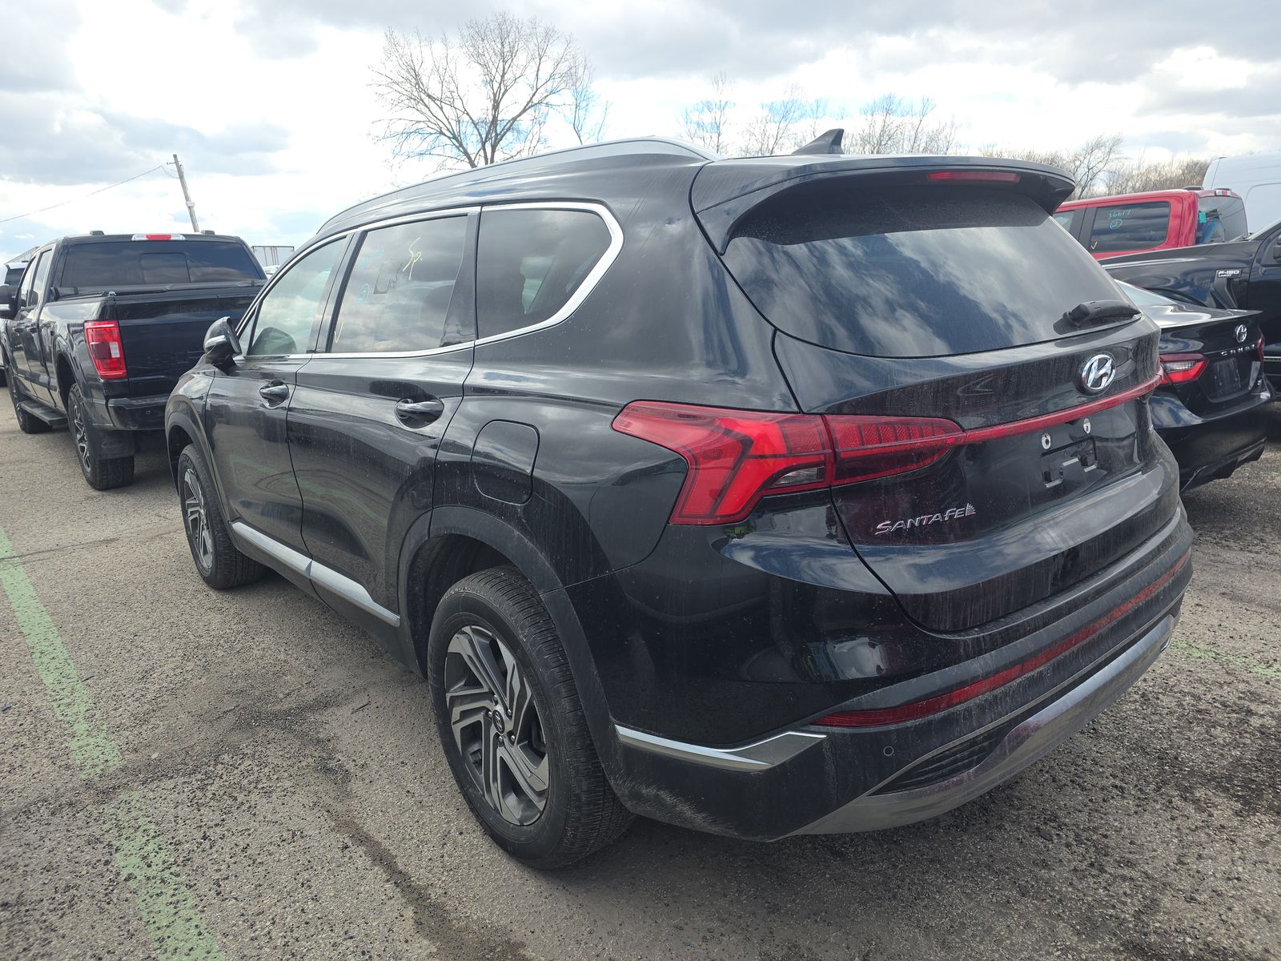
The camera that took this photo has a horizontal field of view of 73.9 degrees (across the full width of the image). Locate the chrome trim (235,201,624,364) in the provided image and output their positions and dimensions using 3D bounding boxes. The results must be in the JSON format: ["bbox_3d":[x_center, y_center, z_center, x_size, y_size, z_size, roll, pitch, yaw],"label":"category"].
[{"bbox_3d":[-0.803,-0.535,2.499,0.170,0.425,2.330,-13,16,-38],"label":"chrome trim"}]

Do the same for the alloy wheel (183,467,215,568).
[{"bbox_3d":[-2.070,0.177,4.176,0.170,0.480,0.480,-15,17,-37],"label":"alloy wheel"}]

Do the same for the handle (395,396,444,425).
[{"bbox_3d":[-0.535,-0.159,2.024,0.055,0.052,0.230,-13,16,-38],"label":"handle"}]

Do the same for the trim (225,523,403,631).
[{"bbox_3d":[-1.210,0.284,3.007,0.045,0.075,1.680,-13,16,-38],"label":"trim"}]

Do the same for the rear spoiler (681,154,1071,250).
[{"bbox_3d":[0.648,-0.638,1.936,1.310,0.220,0.330,-13,16,-38],"label":"rear spoiler"}]

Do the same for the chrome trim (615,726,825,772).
[{"bbox_3d":[0.120,0.431,1.445,0.140,0.130,0.420,-15,17,-37],"label":"chrome trim"}]

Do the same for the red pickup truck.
[{"bbox_3d":[4.767,-1.822,8.754,2.050,1.960,5.900,-13,16,-38],"label":"red pickup truck"}]

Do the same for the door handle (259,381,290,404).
[{"bbox_3d":[-1.240,-0.291,2.872,0.055,0.052,0.230,-13,16,-38],"label":"door handle"}]

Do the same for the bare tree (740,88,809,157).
[{"bbox_3d":[7.178,-15.225,45.870,3.900,11.301,3.900,-13,16,-38],"label":"bare tree"}]

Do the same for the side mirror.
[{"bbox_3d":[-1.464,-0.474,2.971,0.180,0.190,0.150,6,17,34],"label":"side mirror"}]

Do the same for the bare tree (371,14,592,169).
[{"bbox_3d":[-7.963,-16.589,44.891,10.800,14.500,10.500,-6,14,-8],"label":"bare tree"}]

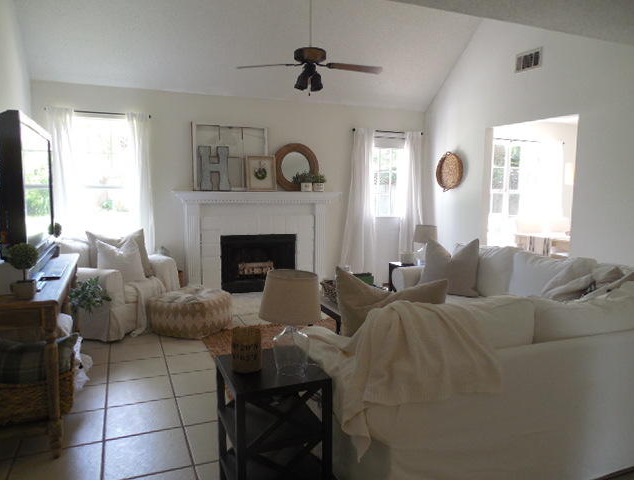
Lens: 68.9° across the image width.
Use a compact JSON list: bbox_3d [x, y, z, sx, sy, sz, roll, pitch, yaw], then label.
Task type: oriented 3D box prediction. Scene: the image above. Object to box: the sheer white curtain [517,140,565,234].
[{"bbox_3d":[3.789,-0.593,7.908,1.078,2.130,0.100,-2,6,-23],"label":"sheer white curtain"}]

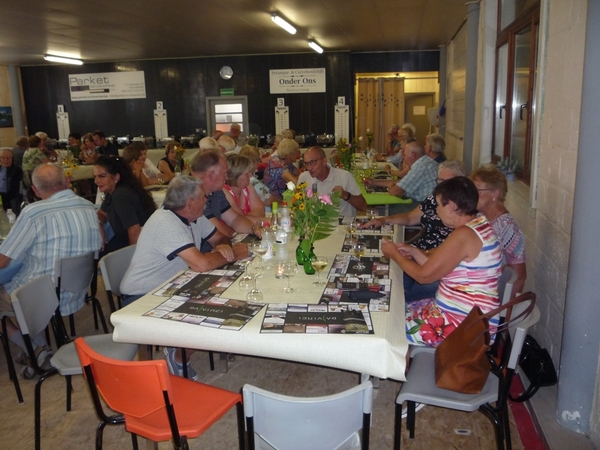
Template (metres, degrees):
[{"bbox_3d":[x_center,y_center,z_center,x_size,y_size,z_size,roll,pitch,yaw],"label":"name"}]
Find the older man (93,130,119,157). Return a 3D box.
[{"bbox_3d":[-3.878,-1.132,10.164,0.700,1.300,0.520,-12,16,-40],"label":"older man"}]

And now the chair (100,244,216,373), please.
[{"bbox_3d":[-0.810,0.550,3.043,0.530,0.790,0.460,1,12,10],"label":"chair"}]

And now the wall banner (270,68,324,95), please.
[{"bbox_3d":[-0.053,-3.286,11.904,1.280,0.540,0.030,1,13,11],"label":"wall banner"}]

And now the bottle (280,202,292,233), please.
[{"bbox_3d":[-0.096,-0.058,3.588,0.066,0.210,0.066,1,12,12],"label":"bottle"}]

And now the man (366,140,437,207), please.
[{"bbox_3d":[1.055,-0.190,5.092,0.850,1.250,0.580,1,13,8],"label":"man"}]

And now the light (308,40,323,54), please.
[{"bbox_3d":[0.316,-3.460,10.097,0.140,0.110,1.550,1,13,11],"label":"light"}]

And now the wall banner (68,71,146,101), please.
[{"bbox_3d":[-4.671,-3.354,12.605,1.980,0.640,0.030,1,12,10],"label":"wall banner"}]

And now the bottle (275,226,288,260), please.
[{"bbox_3d":[-0.104,0.099,2.848,0.067,0.190,0.067,1,13,11],"label":"bottle"}]

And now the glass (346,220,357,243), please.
[{"bbox_3d":[0.315,0.049,3.173,0.077,0.135,0.077,1,13,11],"label":"glass"}]

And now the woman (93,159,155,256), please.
[{"bbox_3d":[-1.399,0.141,3.919,0.740,1.280,0.500,-4,12,-14],"label":"woman"}]

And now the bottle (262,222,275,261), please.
[{"bbox_3d":[-0.178,0.093,2.831,0.067,0.212,0.067,1,13,11],"label":"bottle"}]

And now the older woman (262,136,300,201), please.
[{"bbox_3d":[-0.128,-0.264,5.498,0.800,1.270,0.520,-1,12,0],"label":"older woman"}]

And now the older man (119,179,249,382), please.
[{"bbox_3d":[-0.622,0.343,2.878,0.740,1.250,0.560,1,12,12],"label":"older man"}]

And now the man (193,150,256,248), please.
[{"bbox_3d":[-0.545,0.196,3.379,0.740,1.320,0.540,1,12,12],"label":"man"}]

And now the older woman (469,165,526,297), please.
[{"bbox_3d":[0.934,0.275,3.039,0.780,1.230,0.540,-2,12,-3],"label":"older woman"}]

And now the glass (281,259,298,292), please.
[{"bbox_3d":[-0.050,0.232,2.365,0.082,0.137,0.082,-1,12,0],"label":"glass"}]

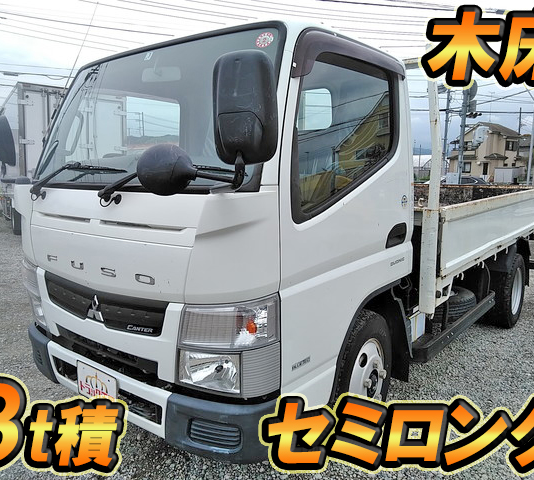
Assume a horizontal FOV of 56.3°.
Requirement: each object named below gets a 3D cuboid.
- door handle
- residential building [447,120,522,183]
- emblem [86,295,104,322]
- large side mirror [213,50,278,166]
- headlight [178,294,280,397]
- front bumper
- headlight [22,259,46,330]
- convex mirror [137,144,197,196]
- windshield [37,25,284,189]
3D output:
[{"bbox_3d":[0.649,-0.022,2.537,0.050,0.105,0.210,6,11,39],"label":"door handle"},{"bbox_3d":[29.763,-12.277,67.988,7.200,7.300,8.000,-8,11,-44],"label":"residential building"},{"bbox_3d":[-0.755,0.300,2.182,0.135,0.120,0.020,6,11,39],"label":"emblem"},{"bbox_3d":[-0.067,-0.418,1.578,0.190,0.340,0.090,1,11,15],"label":"large side mirror"},{"bbox_3d":[-0.145,0.378,1.871,0.330,0.380,0.240,6,11,39],"label":"headlight"},{"bbox_3d":[-0.661,0.639,2.354,1.690,0.270,0.320,7,11,39],"label":"front bumper"},{"bbox_3d":[-1.192,0.259,2.716,0.330,0.380,0.240,6,11,39],"label":"headlight"},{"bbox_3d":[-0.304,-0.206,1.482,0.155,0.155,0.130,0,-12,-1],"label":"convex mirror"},{"bbox_3d":[-0.614,-0.574,2.235,1.580,0.670,0.140,6,-12,39],"label":"windshield"}]

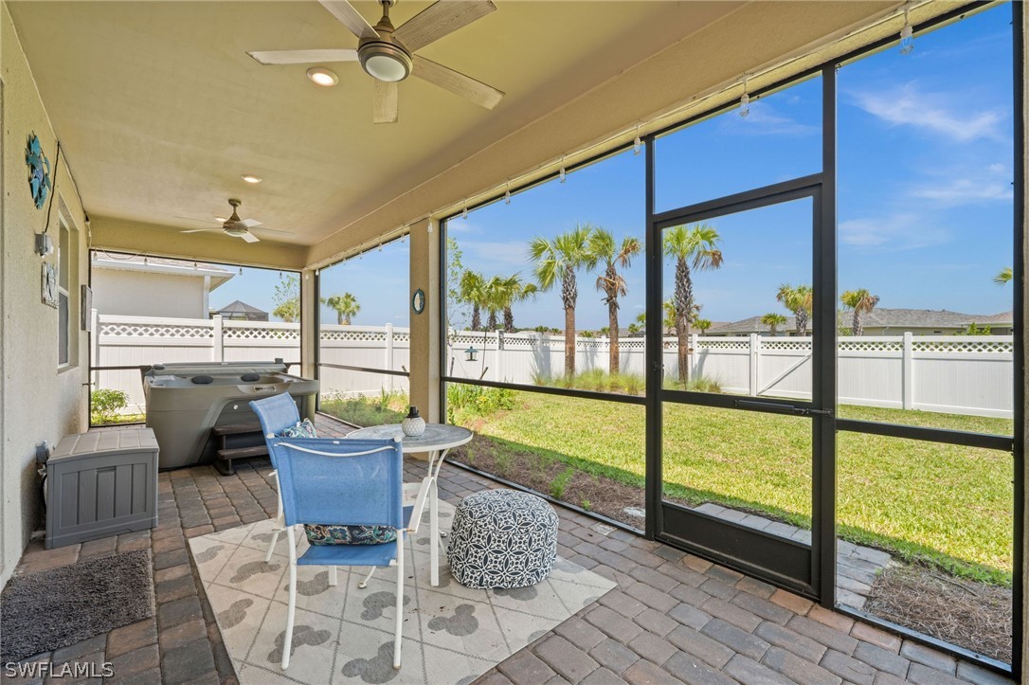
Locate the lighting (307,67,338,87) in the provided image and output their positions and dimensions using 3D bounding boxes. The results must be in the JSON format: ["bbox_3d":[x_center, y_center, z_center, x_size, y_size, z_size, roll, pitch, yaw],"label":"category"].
[{"bbox_3d":[-1.336,-1.850,2.989,0.200,0.030,0.200,0,0,0],"label":"lighting"}]

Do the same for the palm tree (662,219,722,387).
[{"bbox_3d":[5.555,-1.051,13.400,1.800,5.363,1.800,0,0,0],"label":"palm tree"}]

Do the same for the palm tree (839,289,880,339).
[{"bbox_3d":[17.681,-0.500,22.002,2.100,4.545,2.100,0,0,39],"label":"palm tree"}]

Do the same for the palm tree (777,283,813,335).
[{"bbox_3d":[13.710,-0.544,20.502,2.300,4.623,2.300,0,0,34],"label":"palm tree"}]

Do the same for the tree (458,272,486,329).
[{"bbox_3d":[-2.020,-0.949,21.000,1.500,5.159,1.500,0,0,0],"label":"tree"}]

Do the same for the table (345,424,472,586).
[{"bbox_3d":[-0.622,0.900,2.510,0.745,0.720,0.745,0,0,0],"label":"table"}]

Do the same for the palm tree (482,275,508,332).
[{"bbox_3d":[-1.379,-1.328,29.005,2.000,6.448,2.000,0,0,-3],"label":"palm tree"}]

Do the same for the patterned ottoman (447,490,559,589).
[{"bbox_3d":[-0.065,1.080,2.480,0.630,0.360,0.630,0,0,0],"label":"patterned ottoman"}]

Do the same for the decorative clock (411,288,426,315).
[{"bbox_3d":[-1.075,-0.457,4.807,0.040,0.300,0.290,0,0,-41],"label":"decorative clock"}]

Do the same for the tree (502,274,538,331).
[{"bbox_3d":[0.209,-0.833,21.000,1.650,4.926,1.650,0,0,0],"label":"tree"}]

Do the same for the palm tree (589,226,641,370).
[{"bbox_3d":[3.579,-1.218,15.200,1.850,5.696,1.850,0,0,0],"label":"palm tree"}]

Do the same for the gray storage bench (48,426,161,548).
[{"bbox_3d":[-2.940,0.985,3.120,0.540,0.550,0.940,0,0,-41],"label":"gray storage bench"}]

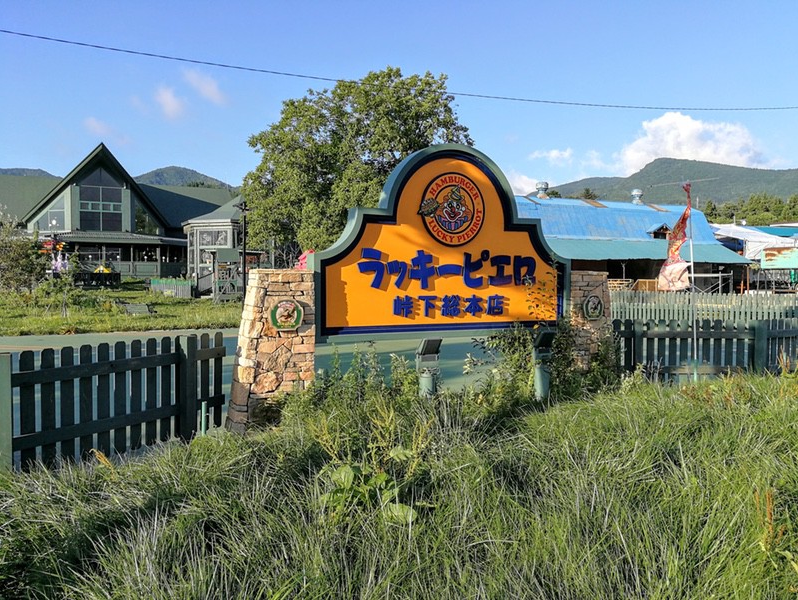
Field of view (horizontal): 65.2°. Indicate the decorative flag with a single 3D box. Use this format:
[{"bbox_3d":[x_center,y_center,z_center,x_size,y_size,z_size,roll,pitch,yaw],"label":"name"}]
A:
[{"bbox_3d":[4.030,-0.924,9.121,0.460,1.560,0.220,0,2,12],"label":"decorative flag"}]

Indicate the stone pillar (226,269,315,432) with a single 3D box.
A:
[{"bbox_3d":[-1.430,0.517,6.966,0.770,1.760,0.750,-1,3,-27],"label":"stone pillar"}]

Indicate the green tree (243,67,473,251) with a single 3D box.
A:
[{"bbox_3d":[-1.750,-5.235,28.817,10.900,10.900,10.000,0,2,0],"label":"green tree"}]

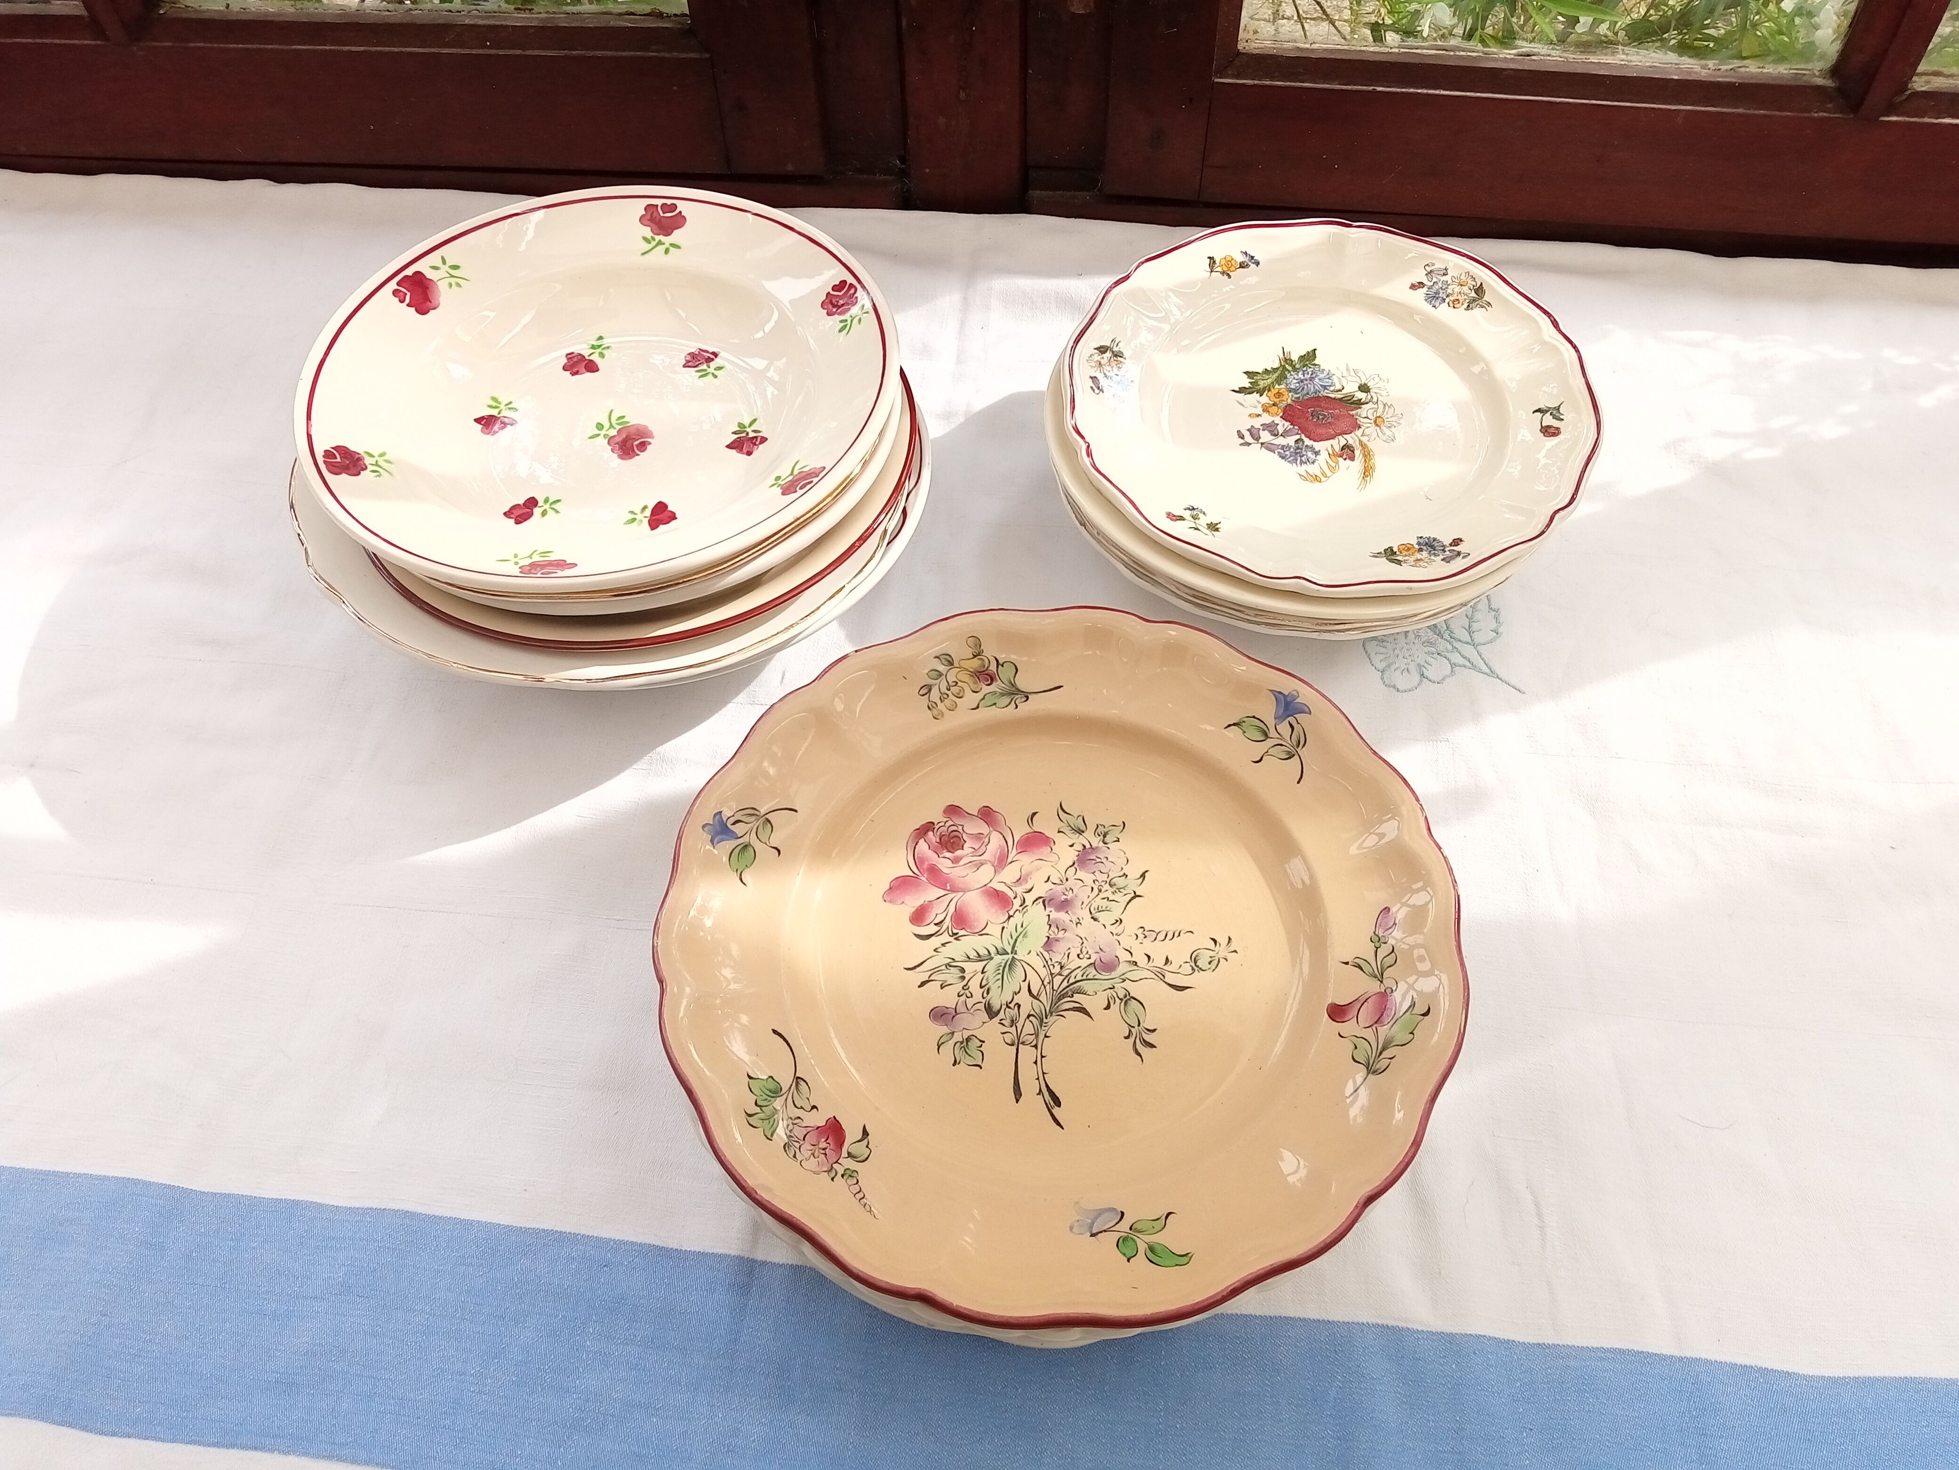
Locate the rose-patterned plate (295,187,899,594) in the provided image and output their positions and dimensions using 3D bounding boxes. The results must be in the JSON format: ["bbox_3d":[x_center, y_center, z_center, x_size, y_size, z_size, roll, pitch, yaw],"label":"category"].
[{"bbox_3d":[-0.150,-0.134,0.638,0.236,0.038,0.236,0,54,0],"label":"rose-patterned plate"}]

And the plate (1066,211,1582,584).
[{"bbox_3d":[0.137,-0.128,0.627,0.210,0.023,0.210,0,55,1],"label":"plate"}]

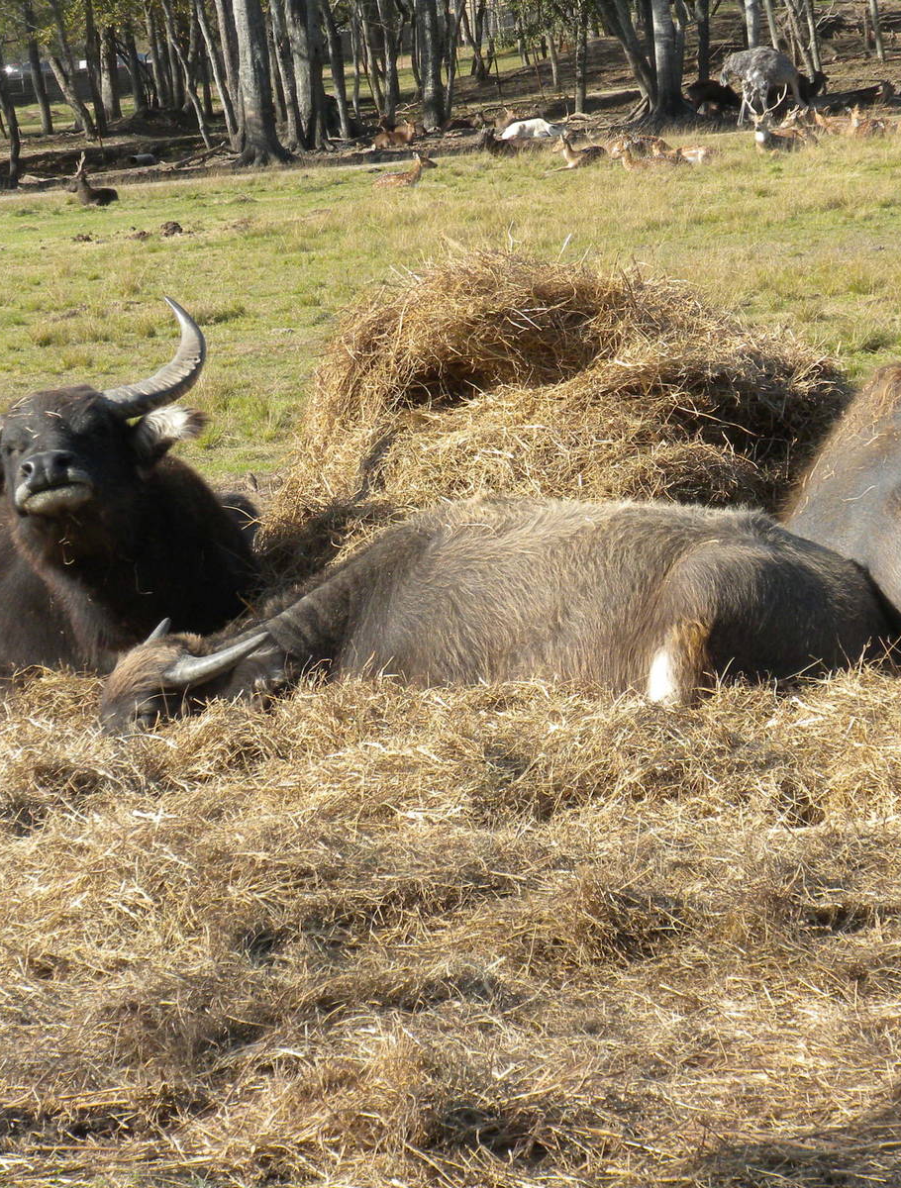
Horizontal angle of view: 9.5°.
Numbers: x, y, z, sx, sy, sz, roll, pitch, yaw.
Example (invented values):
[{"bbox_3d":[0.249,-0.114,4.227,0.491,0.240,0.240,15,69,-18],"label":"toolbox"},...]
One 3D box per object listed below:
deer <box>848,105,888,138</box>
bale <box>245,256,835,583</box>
[{"bbox_3d":[7.977,-9.017,104.000,1.000,0.680,0.420,-8,7,-40],"label":"deer"},{"bbox_3d":[0.311,-0.466,16.600,1.750,1.200,1.500,-4,5,0],"label":"bale"}]

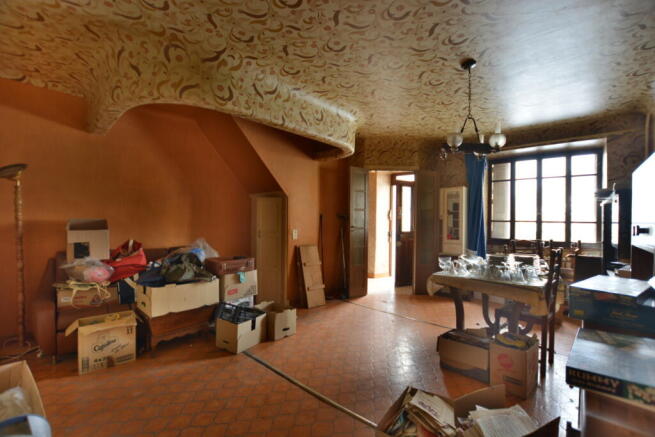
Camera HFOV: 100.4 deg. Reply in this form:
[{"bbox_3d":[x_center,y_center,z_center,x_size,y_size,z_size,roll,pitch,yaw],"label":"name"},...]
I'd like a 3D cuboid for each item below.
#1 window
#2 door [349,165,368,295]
[{"bbox_3d":[3.090,-0.280,3.960,1.290,1.250,0.100,0,0,31],"label":"window"},{"bbox_3d":[0.500,0.220,4.385,0.380,2.060,0.045,1,0,-35],"label":"door"}]

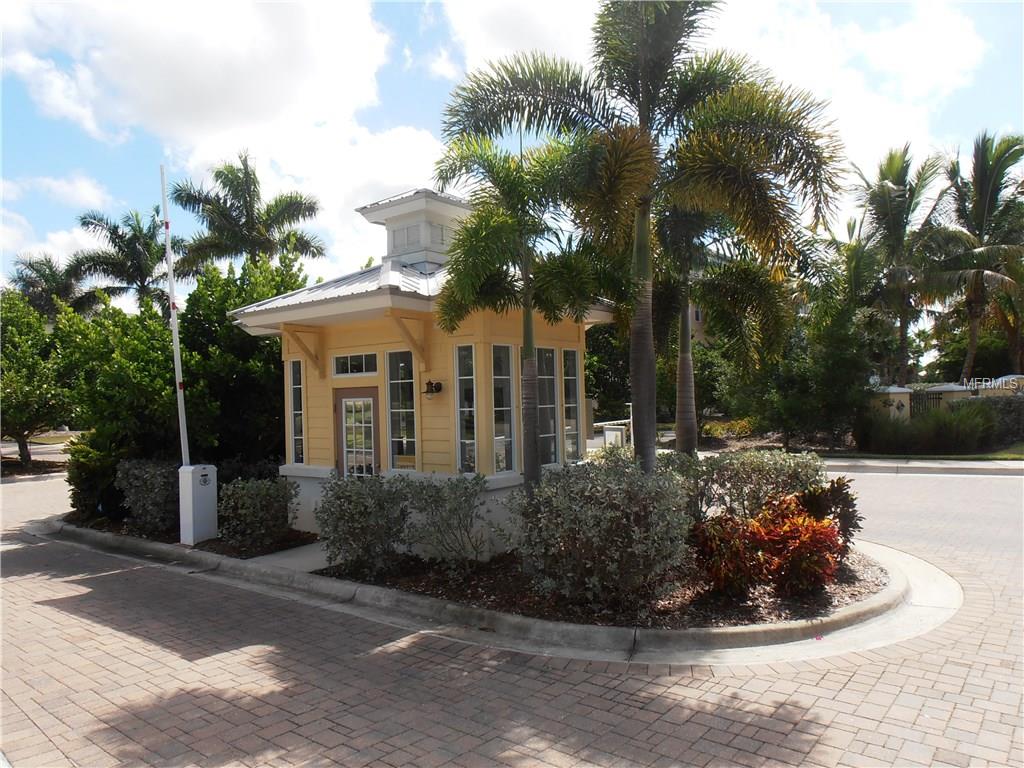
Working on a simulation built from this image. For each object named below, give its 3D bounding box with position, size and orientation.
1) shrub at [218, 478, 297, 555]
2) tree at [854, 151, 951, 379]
[{"bbox_3d":[-3.241,1.568,9.015,1.020,0.870,1.000,-3,-1,38],"label":"shrub"},{"bbox_3d":[14.455,-3.427,25.893,4.200,10.550,4.200,-3,-1,38],"label":"tree"}]

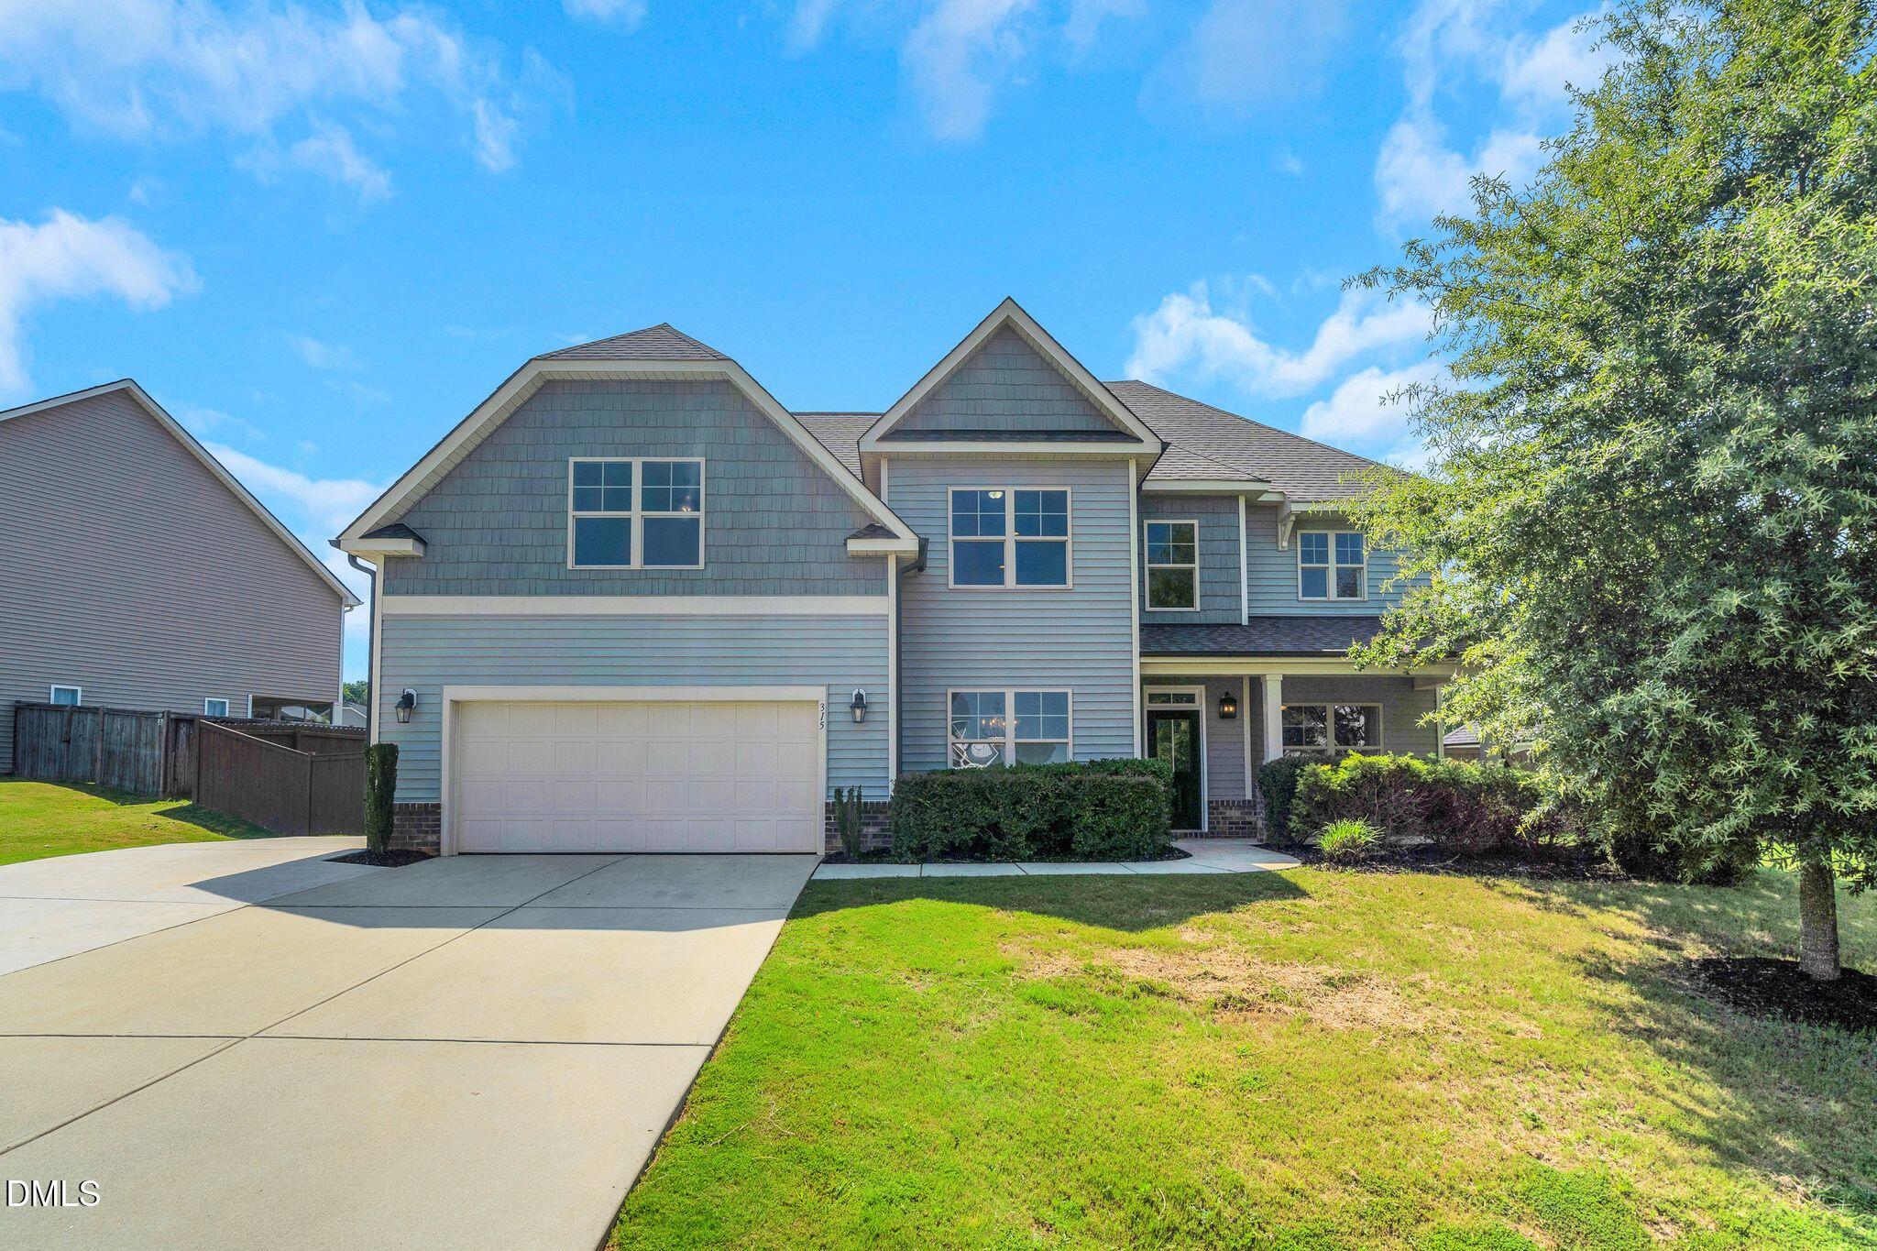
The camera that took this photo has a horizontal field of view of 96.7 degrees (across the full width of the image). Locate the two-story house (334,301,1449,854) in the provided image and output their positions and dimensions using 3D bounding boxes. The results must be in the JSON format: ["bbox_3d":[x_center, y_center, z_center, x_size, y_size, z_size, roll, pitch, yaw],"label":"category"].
[{"bbox_3d":[0.782,-1.098,17.622,17.822,9.384,12.732,0,-5,-2],"label":"two-story house"}]

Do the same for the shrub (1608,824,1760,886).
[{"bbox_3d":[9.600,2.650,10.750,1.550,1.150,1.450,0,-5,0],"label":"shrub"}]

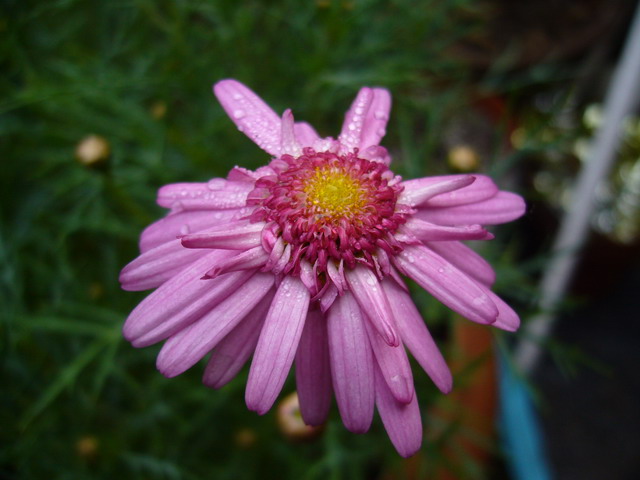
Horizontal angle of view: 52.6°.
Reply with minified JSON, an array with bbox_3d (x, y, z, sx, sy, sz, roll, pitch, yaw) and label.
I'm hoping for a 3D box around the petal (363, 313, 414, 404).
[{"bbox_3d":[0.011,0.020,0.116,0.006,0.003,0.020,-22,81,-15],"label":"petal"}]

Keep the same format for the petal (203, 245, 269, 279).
[{"bbox_3d":[-0.013,0.004,0.096,0.010,0.003,0.003,-19,56,-10],"label":"petal"}]

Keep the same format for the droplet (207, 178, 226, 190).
[{"bbox_3d":[-0.017,-0.009,0.107,0.003,0.002,0.002,0,52,17],"label":"droplet"}]

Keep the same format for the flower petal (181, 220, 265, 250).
[{"bbox_3d":[-0.015,0.000,0.099,0.013,0.003,0.004,-6,53,-3],"label":"flower petal"}]

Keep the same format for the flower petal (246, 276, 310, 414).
[{"bbox_3d":[-0.006,0.015,0.094,0.005,0.003,0.020,11,74,6],"label":"flower petal"}]

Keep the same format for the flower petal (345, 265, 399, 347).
[{"bbox_3d":[0.008,0.009,0.093,0.003,0.003,0.013,-17,64,-15],"label":"flower petal"}]

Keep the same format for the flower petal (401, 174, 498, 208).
[{"bbox_3d":[0.022,-0.008,0.110,0.019,0.003,0.006,-6,53,-22],"label":"flower petal"}]

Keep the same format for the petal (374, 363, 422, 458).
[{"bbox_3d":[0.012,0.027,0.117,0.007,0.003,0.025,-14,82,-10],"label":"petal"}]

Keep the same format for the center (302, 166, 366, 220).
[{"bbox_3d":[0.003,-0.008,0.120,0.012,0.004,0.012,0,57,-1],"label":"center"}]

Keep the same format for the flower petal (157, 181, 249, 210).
[{"bbox_3d":[-0.019,-0.007,0.108,0.017,0.003,0.005,0,52,17],"label":"flower petal"}]

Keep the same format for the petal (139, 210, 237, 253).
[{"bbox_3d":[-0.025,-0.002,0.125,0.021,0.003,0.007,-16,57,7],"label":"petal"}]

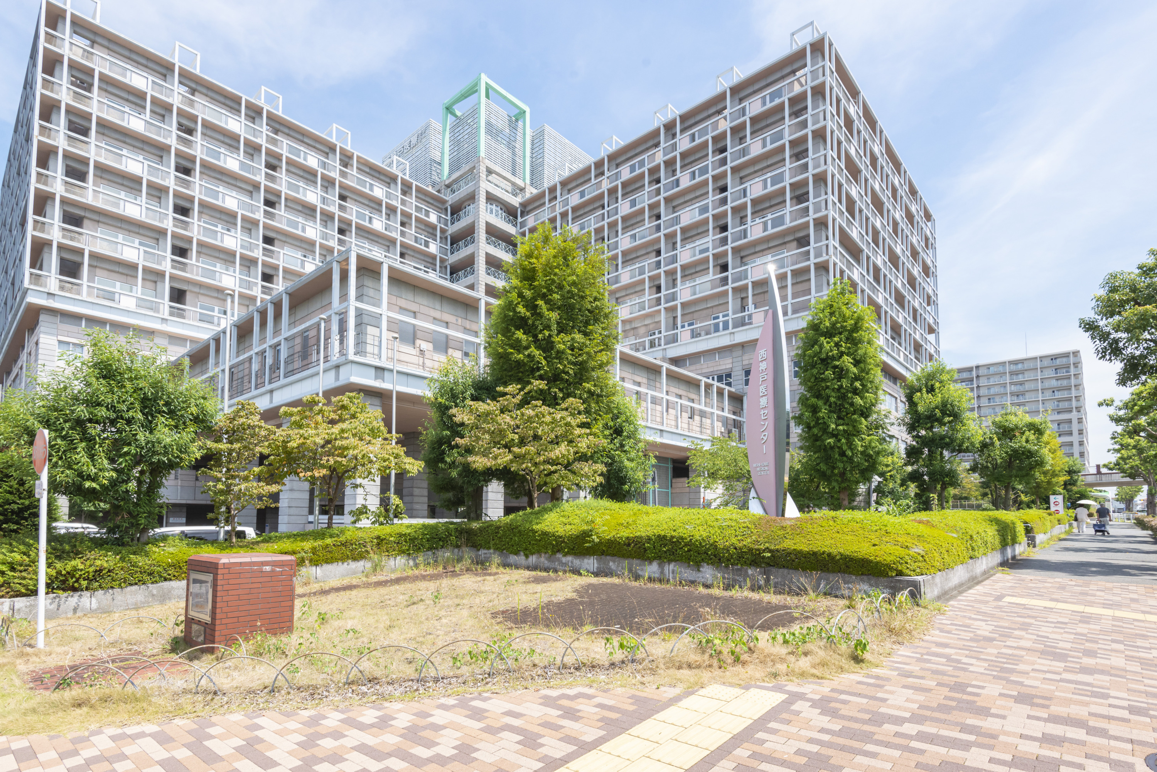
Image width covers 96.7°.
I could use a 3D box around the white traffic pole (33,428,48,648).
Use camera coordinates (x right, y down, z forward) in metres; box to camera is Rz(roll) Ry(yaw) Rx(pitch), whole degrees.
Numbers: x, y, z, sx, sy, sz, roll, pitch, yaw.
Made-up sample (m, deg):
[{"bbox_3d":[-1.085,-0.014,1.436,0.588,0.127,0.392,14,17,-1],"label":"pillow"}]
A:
[{"bbox_3d":[-6.911,1.954,6.600,0.600,2.800,0.150,-2,-4,31],"label":"white traffic pole"}]

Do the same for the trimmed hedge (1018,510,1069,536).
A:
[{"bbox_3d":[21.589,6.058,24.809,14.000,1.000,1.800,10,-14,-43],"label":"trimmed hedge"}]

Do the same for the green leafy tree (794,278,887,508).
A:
[{"bbox_3d":[7.938,0.833,15.553,2.433,8.673,2.433,0,-10,0],"label":"green leafy tree"}]

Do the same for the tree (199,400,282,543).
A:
[{"bbox_3d":[-7.807,2.422,11.866,1.617,4.220,1.617,0,-10,0],"label":"tree"}]

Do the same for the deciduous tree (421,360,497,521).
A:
[{"bbox_3d":[-3.659,1.792,17.000,3.000,5.400,3.000,0,-7,0],"label":"deciduous tree"}]

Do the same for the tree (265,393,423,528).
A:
[{"bbox_3d":[-6.358,2.091,14.000,3.700,3.750,3.300,0,-7,0],"label":"tree"}]

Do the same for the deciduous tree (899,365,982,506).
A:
[{"bbox_3d":[16.334,2.874,23.214,3.063,8.227,3.063,0,-10,0],"label":"deciduous tree"}]

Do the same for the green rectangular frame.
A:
[{"bbox_3d":[-12.488,-33.206,70.536,8.000,11.200,8.000,-9,-13,41],"label":"green rectangular frame"}]

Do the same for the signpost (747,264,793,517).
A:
[{"bbox_3d":[4.965,0.164,13.300,0.750,6.600,0.950,2,-4,-40],"label":"signpost"}]

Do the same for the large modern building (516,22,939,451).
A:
[{"bbox_3d":[19.907,-5.375,67.887,38.753,41.034,40.200,-7,-10,44],"label":"large modern building"}]

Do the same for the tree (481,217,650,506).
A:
[{"bbox_3d":[-0.506,-0.053,16.462,4.486,11.082,4.486,0,-10,0],"label":"tree"}]

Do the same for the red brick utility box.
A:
[{"bbox_3d":[-4.508,2.776,6.945,1.000,1.120,0.890,-8,-13,37],"label":"red brick utility box"}]

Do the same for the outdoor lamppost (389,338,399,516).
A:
[{"bbox_3d":[-6.810,1.736,19.000,0.250,7.300,0.250,0,-3,0],"label":"outdoor lamppost"}]

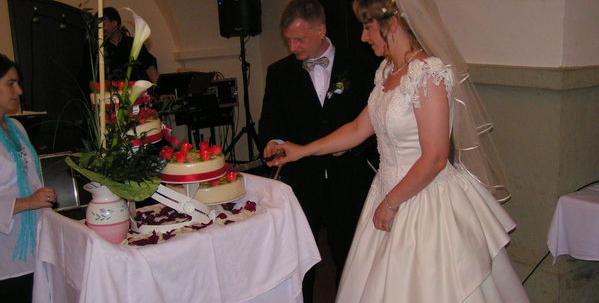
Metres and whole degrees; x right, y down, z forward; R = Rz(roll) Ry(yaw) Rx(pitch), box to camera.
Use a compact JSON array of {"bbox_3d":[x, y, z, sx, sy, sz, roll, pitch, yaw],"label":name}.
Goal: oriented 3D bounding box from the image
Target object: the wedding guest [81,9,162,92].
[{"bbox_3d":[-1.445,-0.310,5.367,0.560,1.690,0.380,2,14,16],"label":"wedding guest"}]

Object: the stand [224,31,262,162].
[{"bbox_3d":[-0.512,-0.456,6.473,0.750,1.370,0.750,1,14,13],"label":"stand"}]

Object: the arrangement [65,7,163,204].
[{"bbox_3d":[-0.630,-0.146,2.264,0.360,0.655,0.340,-6,14,-15],"label":"arrangement"}]

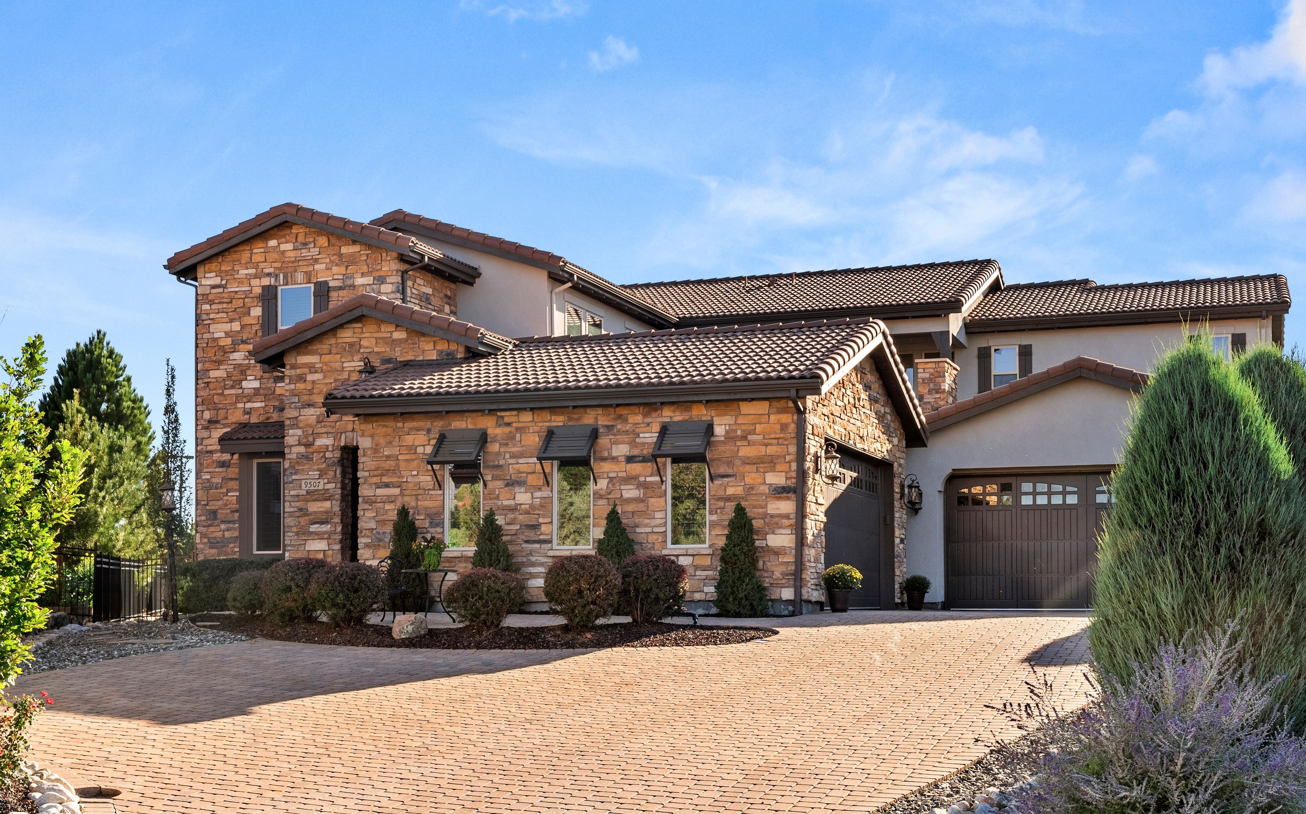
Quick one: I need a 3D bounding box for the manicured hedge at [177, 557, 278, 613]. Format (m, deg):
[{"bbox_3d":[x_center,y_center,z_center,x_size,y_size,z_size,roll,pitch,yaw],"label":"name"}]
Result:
[{"bbox_3d":[-6.636,2.779,25.000,1.650,0.900,1.000,-1,-2,20],"label":"manicured hedge"}]

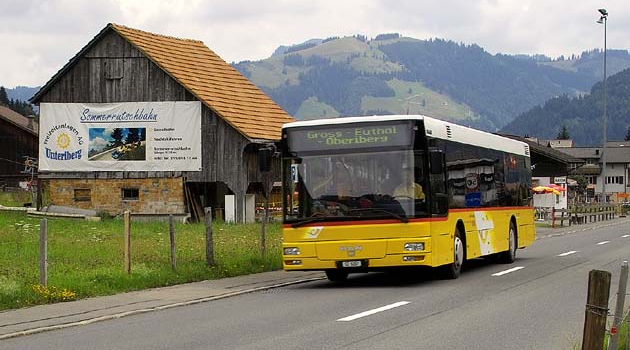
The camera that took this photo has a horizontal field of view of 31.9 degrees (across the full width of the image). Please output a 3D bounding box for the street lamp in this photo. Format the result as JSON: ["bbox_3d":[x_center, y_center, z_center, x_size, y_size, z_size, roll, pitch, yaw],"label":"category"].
[{"bbox_3d":[22.190,-4.708,85.172,0.900,16.170,0.600,1,-1,-21],"label":"street lamp"}]

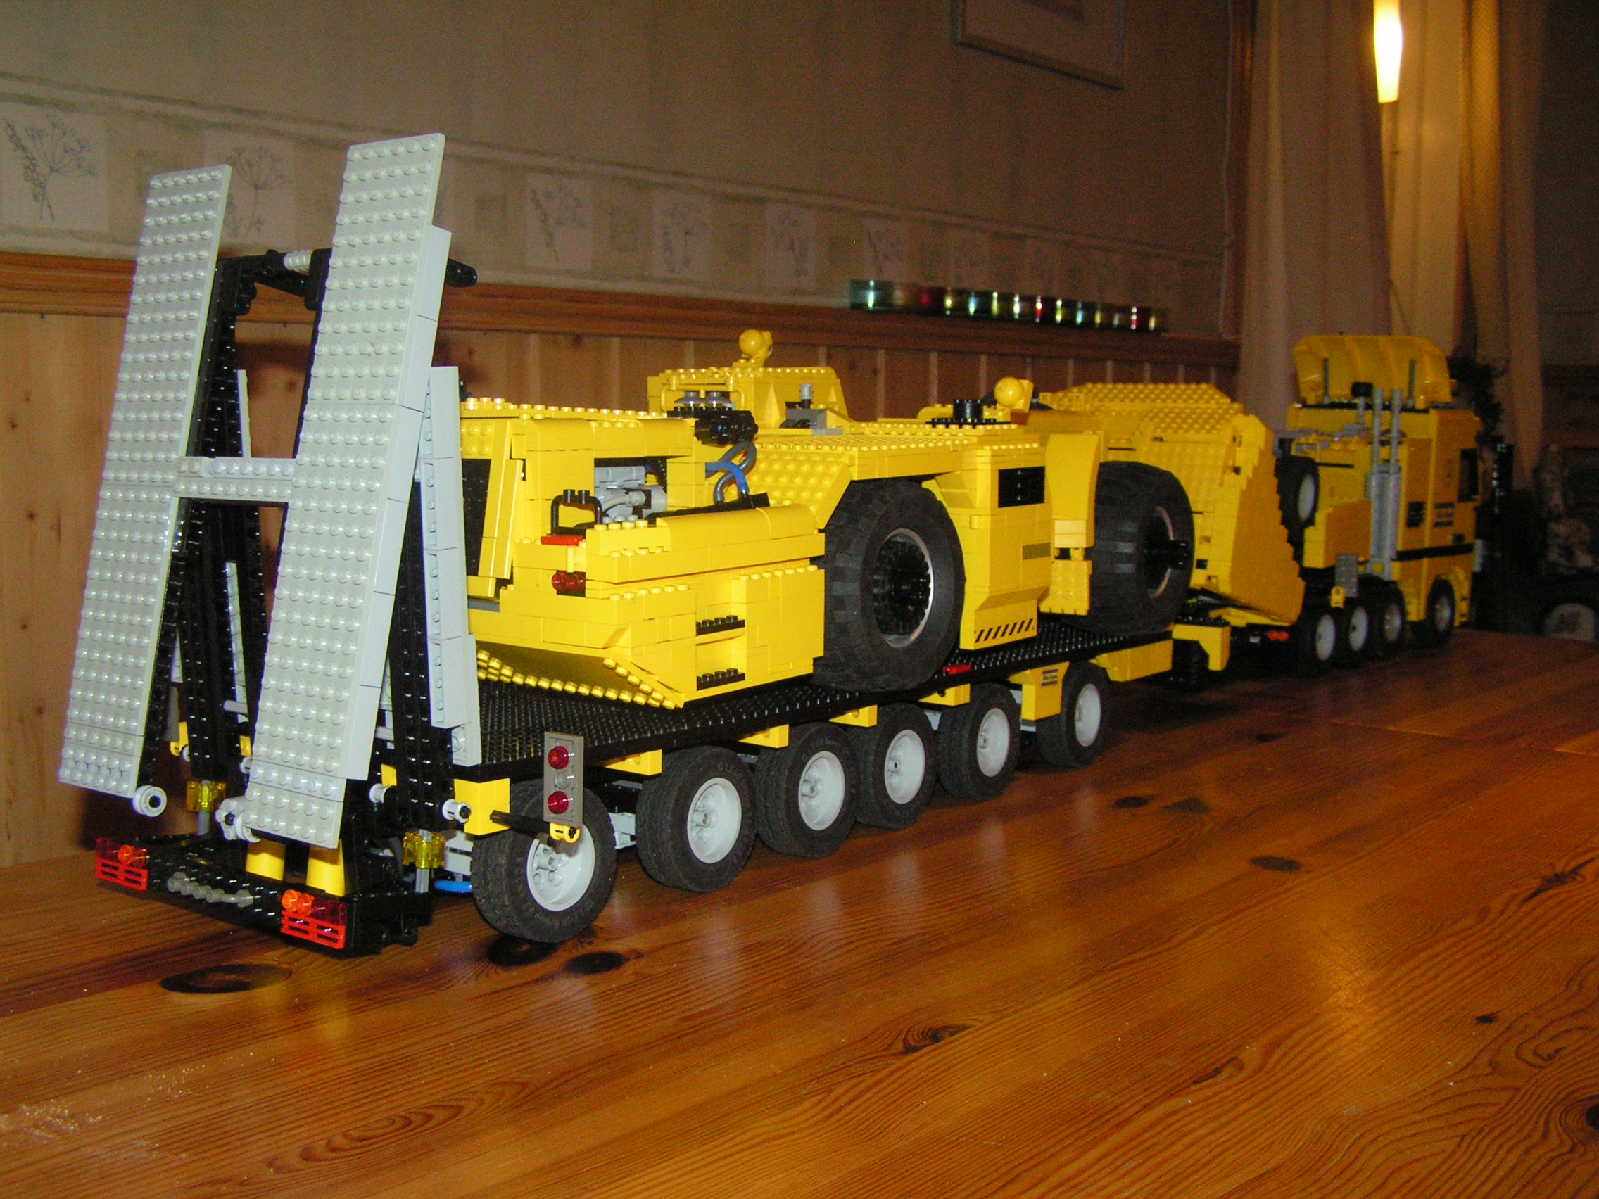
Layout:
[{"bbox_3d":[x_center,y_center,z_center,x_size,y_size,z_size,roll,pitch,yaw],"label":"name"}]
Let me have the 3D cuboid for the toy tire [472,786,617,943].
[{"bbox_3d":[-0.099,0.101,0.681,0.020,0.062,0.062,4,7,36],"label":"toy tire"}]

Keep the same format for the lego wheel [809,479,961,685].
[{"bbox_3d":[0.037,-0.006,0.833,0.044,0.099,0.099,4,7,36],"label":"lego wheel"}]

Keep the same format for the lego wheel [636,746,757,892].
[{"bbox_3d":[-0.043,0.094,0.756,0.020,0.062,0.062,4,7,36],"label":"lego wheel"}]

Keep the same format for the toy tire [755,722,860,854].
[{"bbox_3d":[0.003,0.088,0.819,0.020,0.062,0.062,4,7,36],"label":"toy tire"}]

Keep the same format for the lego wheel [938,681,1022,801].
[{"bbox_3d":[0.097,0.076,0.947,0.020,0.062,0.062,4,7,36],"label":"lego wheel"}]

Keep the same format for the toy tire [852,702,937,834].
[{"bbox_3d":[0.045,0.083,0.876,0.020,0.062,0.062,4,7,36],"label":"toy tire"}]

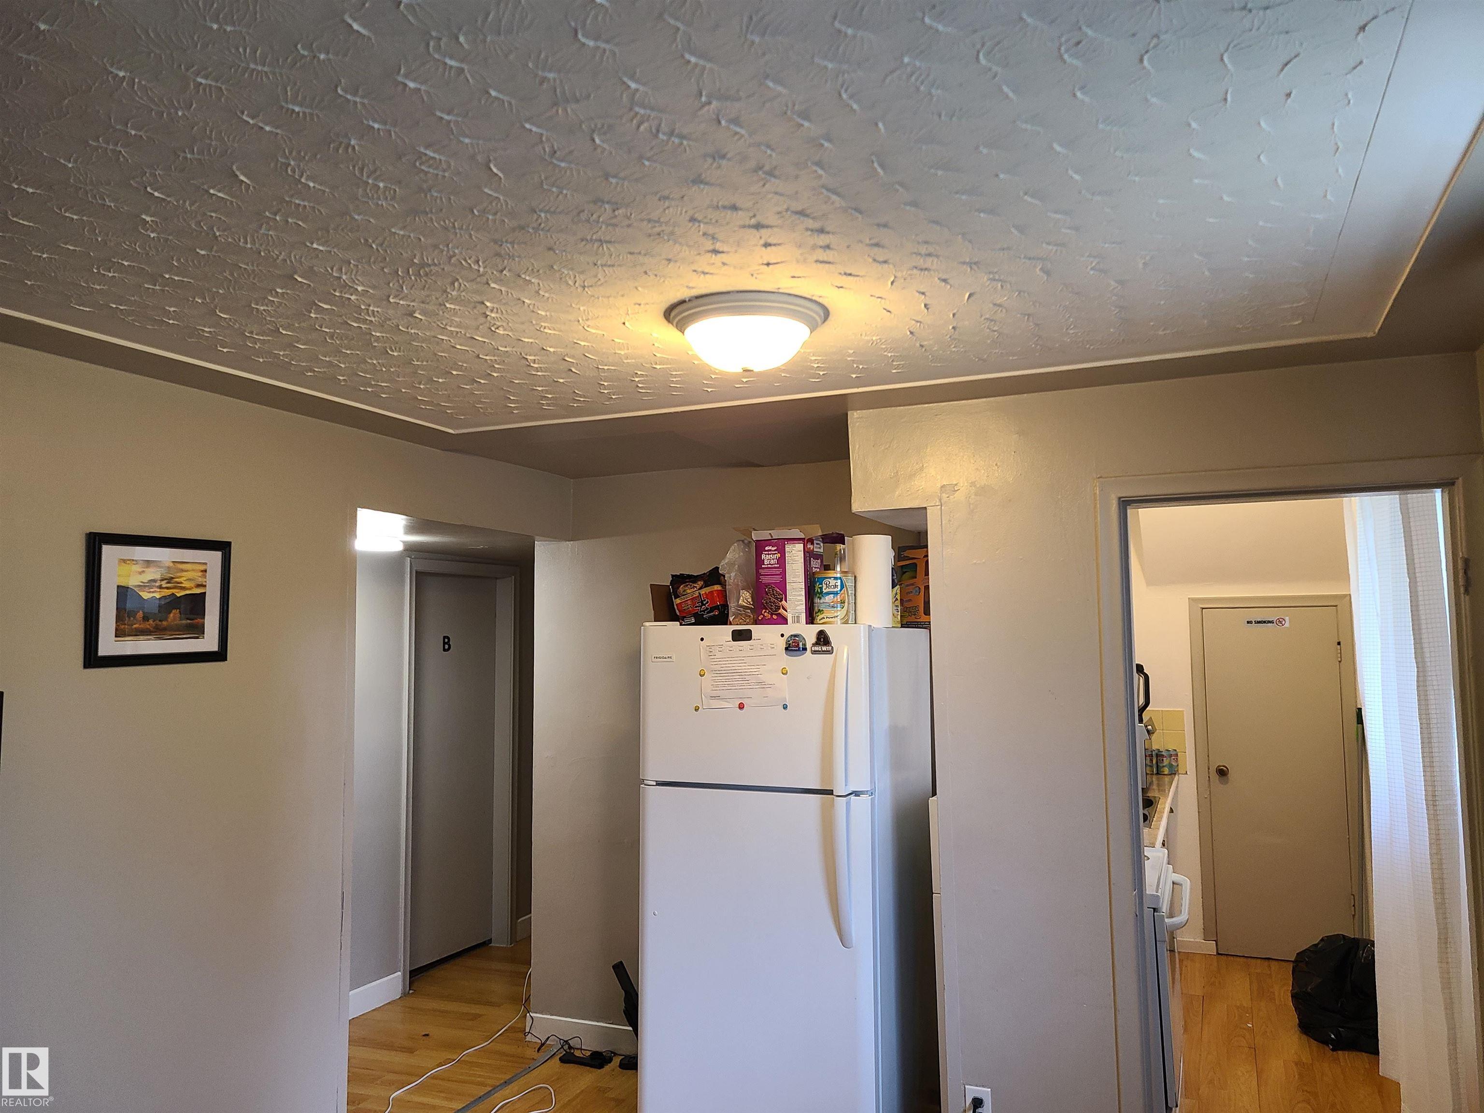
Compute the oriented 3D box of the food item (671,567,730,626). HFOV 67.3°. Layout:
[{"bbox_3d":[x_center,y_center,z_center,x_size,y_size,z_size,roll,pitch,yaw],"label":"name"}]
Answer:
[{"bbox_3d":[-0.136,0.138,3.592,0.190,0.200,0.090,-3,-5,23],"label":"food item"}]

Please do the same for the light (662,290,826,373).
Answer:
[{"bbox_3d":[0.012,-0.470,2.449,0.363,0.130,0.363,-1,-5,0],"label":"light"}]

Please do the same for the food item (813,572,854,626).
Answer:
[{"bbox_3d":[0.286,0.133,3.433,0.128,0.176,0.128,-1,-5,0],"label":"food item"}]

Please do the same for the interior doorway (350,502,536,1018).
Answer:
[{"bbox_3d":[-1.048,0.916,3.990,0.150,2.060,1.140,-3,-5,23],"label":"interior doorway"}]

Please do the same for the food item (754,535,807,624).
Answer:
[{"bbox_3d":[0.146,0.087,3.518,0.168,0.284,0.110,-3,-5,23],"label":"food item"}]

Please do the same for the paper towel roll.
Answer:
[{"bbox_3d":[0.406,0.082,3.484,0.128,0.282,0.128,-3,-5,23],"label":"paper towel roll"}]

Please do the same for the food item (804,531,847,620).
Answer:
[{"bbox_3d":[0.267,0.086,3.565,0.130,0.290,0.100,-3,-5,23],"label":"food item"}]

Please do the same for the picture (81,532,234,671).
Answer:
[{"bbox_3d":[-1.478,0.114,2.840,0.025,0.322,0.416,-3,-5,23],"label":"picture"}]

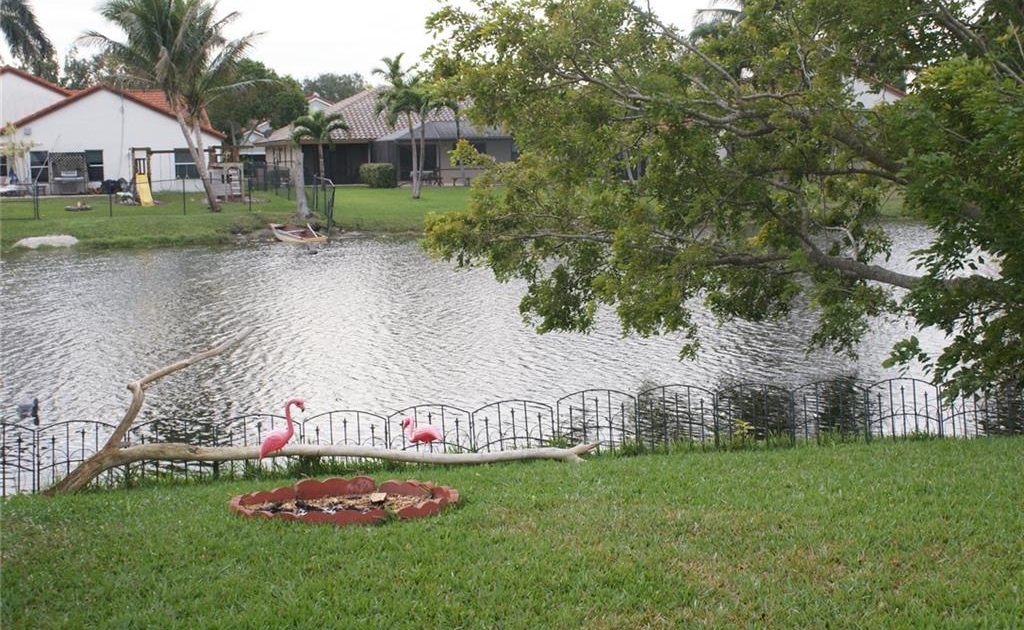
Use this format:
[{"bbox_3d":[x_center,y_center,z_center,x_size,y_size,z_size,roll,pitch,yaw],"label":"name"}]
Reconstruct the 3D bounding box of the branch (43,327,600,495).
[{"bbox_3d":[-1.528,0.714,10.623,4.550,1.300,0.900,-2,7,-9],"label":"branch"}]

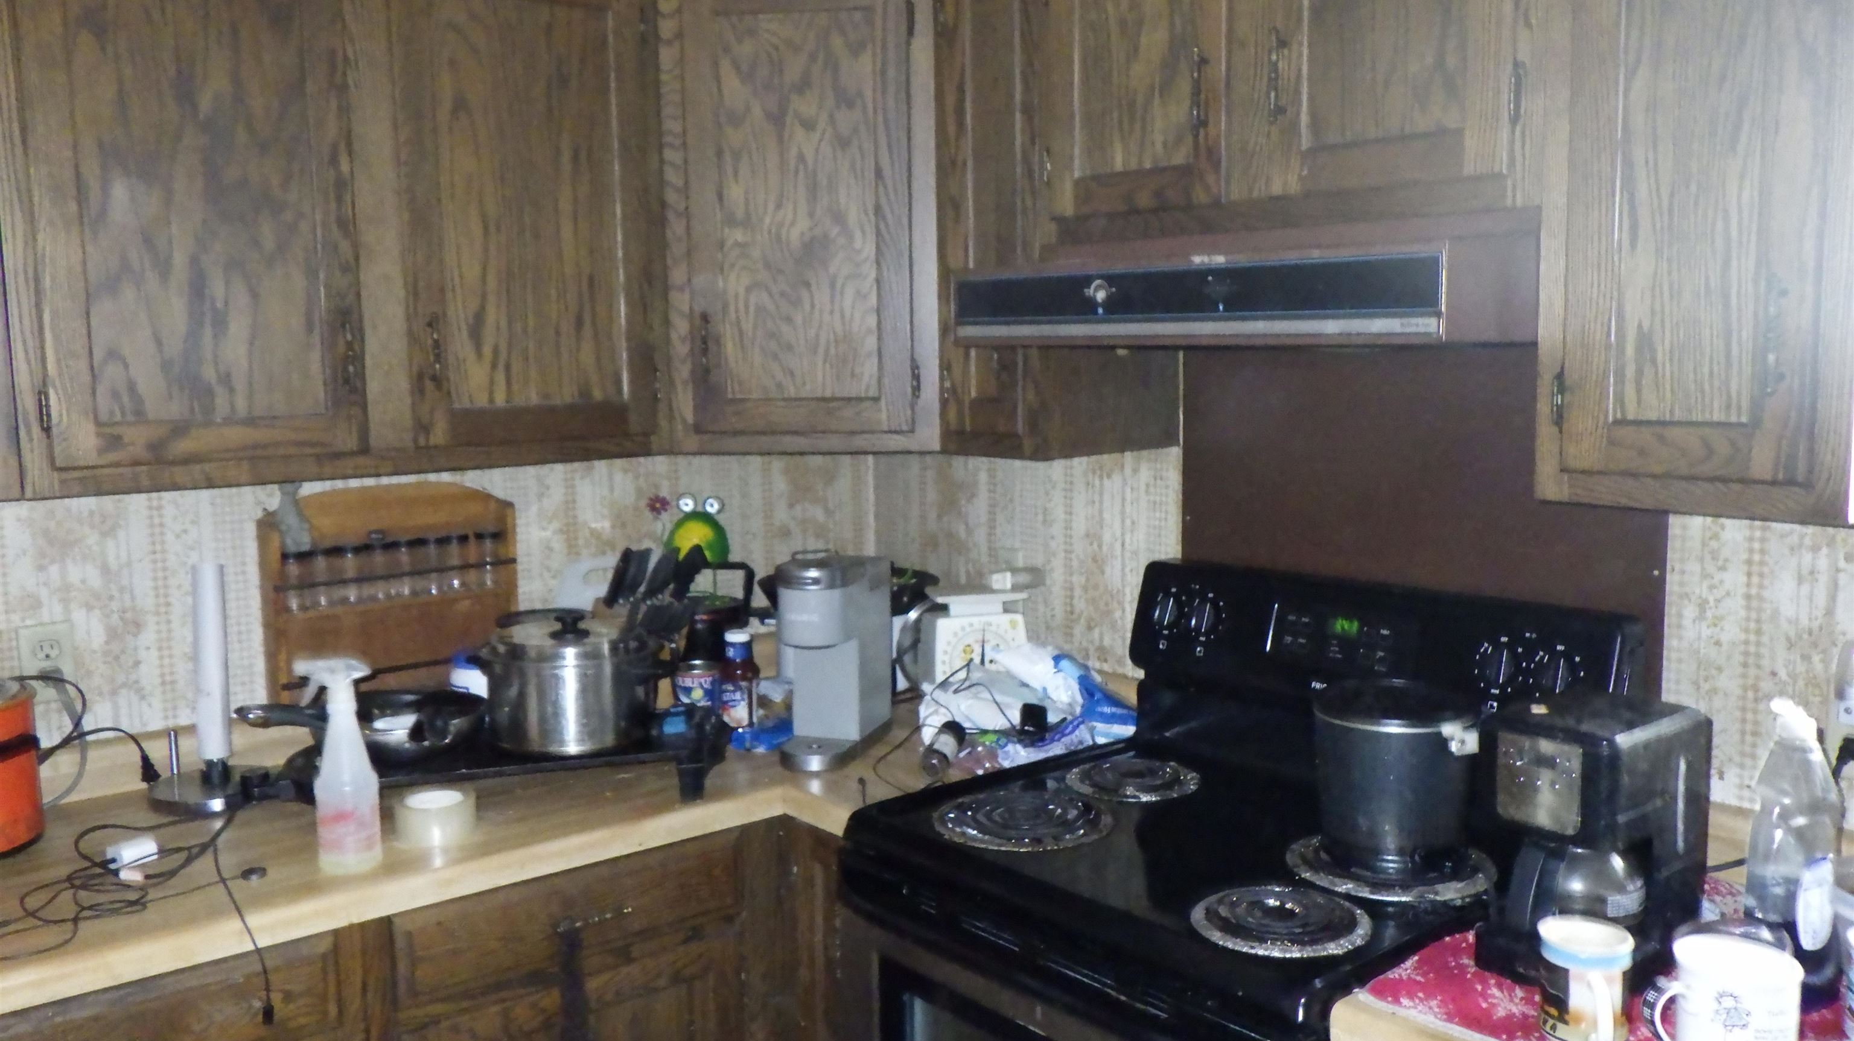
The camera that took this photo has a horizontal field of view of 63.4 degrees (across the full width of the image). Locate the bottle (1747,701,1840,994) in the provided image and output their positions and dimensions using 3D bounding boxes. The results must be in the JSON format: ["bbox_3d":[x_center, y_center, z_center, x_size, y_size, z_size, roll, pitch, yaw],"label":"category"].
[{"bbox_3d":[0.848,0.315,1.469,0.077,0.283,0.077,-7,9,-39],"label":"bottle"}]

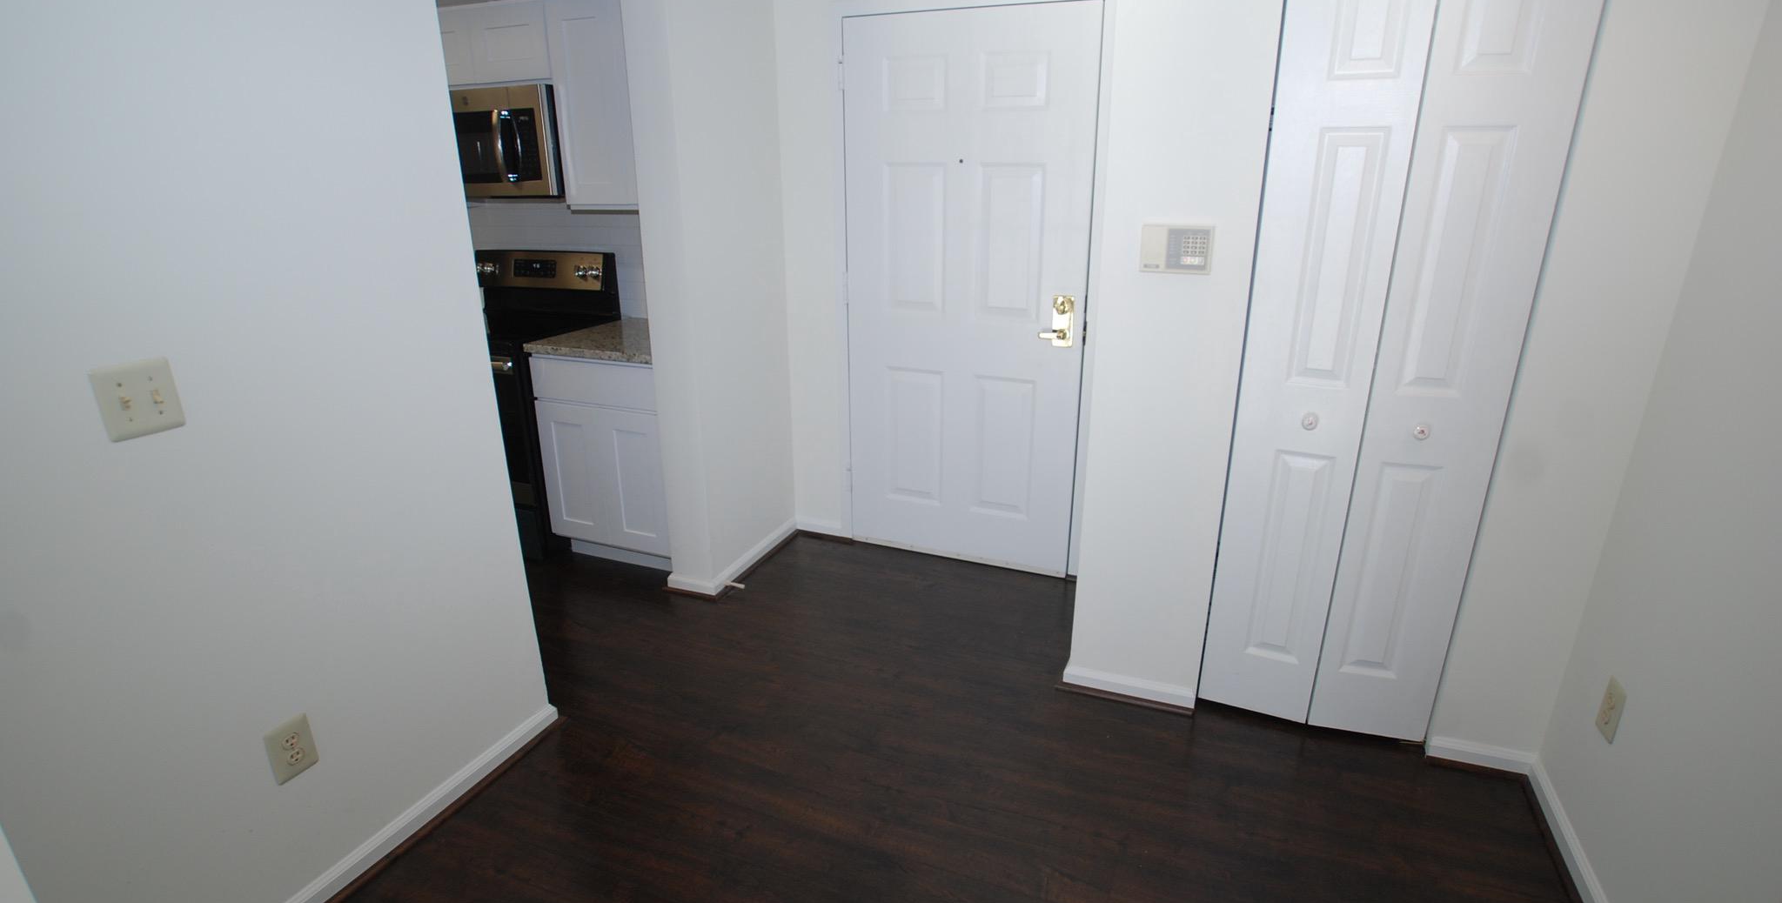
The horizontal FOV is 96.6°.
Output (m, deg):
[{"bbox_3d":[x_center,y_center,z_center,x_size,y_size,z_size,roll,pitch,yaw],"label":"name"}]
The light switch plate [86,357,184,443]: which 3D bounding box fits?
[{"bbox_3d":[-1.264,-0.088,1.337,0.012,0.121,0.111,8,20,22],"label":"light switch plate"}]

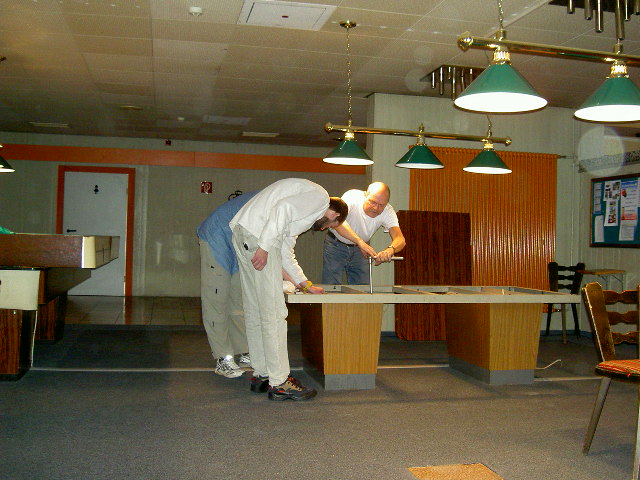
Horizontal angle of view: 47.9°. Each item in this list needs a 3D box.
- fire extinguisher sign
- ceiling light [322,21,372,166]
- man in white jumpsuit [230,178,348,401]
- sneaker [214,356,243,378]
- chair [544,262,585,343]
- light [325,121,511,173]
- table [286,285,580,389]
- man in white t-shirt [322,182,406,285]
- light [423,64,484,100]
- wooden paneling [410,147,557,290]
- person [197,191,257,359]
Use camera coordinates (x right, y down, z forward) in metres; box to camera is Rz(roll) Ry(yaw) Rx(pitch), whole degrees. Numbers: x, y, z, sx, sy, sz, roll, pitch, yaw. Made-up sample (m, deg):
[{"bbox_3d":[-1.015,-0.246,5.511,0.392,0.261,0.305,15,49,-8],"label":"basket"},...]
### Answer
[{"bbox_3d":[-1.907,-0.890,12.182,0.195,0.195,0.015,1,0,-13],"label":"fire extinguisher sign"},{"bbox_3d":[0.217,-1.080,5.283,0.385,1.030,0.385,1,0,0],"label":"ceiling light"},{"bbox_3d":[-0.201,0.308,4.676,0.710,1.390,0.500,1,0,-16],"label":"man in white jumpsuit"},{"bbox_3d":[-0.656,0.930,5.331,0.280,0.130,0.110,1,0,44],"label":"sneaker"},{"bbox_3d":[2.636,0.665,7.929,0.430,0.840,0.460,1,0,38],"label":"chair"},{"bbox_3d":[0.749,-0.701,5.407,1.480,0.330,0.385,1,0,-13],"label":"light"},{"bbox_3d":[0.697,0.701,5.346,2.130,0.660,1.100,1,0,-13],"label":"table"},{"bbox_3d":[0.332,0.295,5.723,0.570,1.450,0.800,1,0,-19],"label":"man in white t-shirt"},{"bbox_3d":[1.331,-1.407,6.874,0.630,0.310,0.630,1,0,-13],"label":"light"},{"bbox_3d":[1.854,-0.094,7.973,1.760,1.780,0.090,1,0,-13],"label":"wooden paneling"},{"bbox_3d":[-0.520,0.316,5.380,0.760,1.370,0.560,1,-1,13],"label":"person"}]

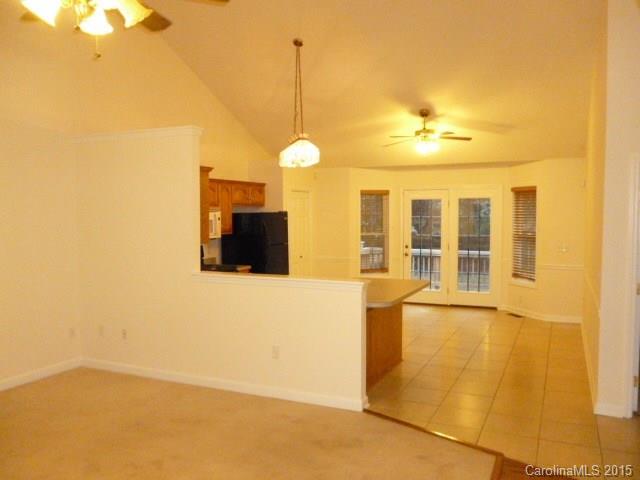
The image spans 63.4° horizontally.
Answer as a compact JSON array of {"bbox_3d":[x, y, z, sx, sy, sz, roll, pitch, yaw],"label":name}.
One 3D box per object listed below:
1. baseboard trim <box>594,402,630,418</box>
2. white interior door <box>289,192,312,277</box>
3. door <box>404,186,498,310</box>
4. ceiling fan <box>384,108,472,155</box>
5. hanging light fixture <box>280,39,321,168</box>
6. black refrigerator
[{"bbox_3d":[2.353,1.387,4.197,0.235,0.090,0.020,1,3,25],"label":"baseboard trim"},{"bbox_3d":[-0.336,0.158,9.046,0.070,2.060,0.840,1,3,25],"label":"white interior door"},{"bbox_3d":[2.305,0.118,9.210,1.720,2.100,0.090,1,3,25],"label":"door"},{"bbox_3d":[1.466,-1.496,7.215,1.300,0.620,1.300,1,3,25],"label":"ceiling fan"},{"bbox_3d":[-0.259,-1.670,6.378,0.500,1.540,0.500,0,3,0],"label":"hanging light fixture"},{"bbox_3d":[-0.981,0.407,8.069,0.740,1.670,0.800,1,3,25],"label":"black refrigerator"}]

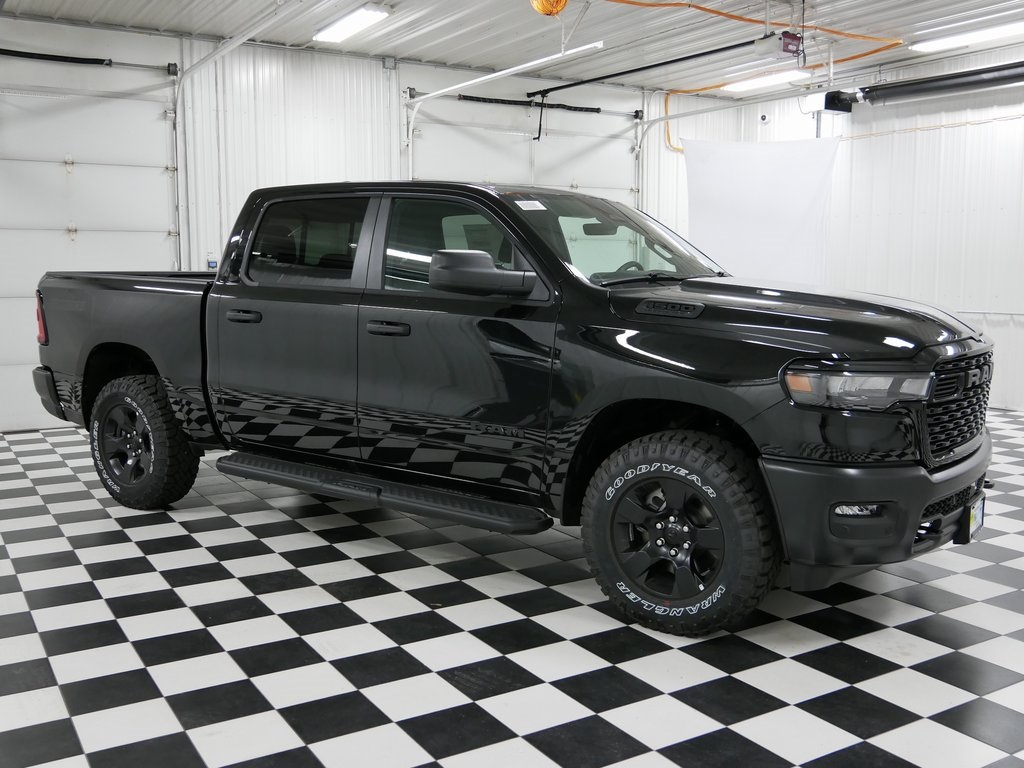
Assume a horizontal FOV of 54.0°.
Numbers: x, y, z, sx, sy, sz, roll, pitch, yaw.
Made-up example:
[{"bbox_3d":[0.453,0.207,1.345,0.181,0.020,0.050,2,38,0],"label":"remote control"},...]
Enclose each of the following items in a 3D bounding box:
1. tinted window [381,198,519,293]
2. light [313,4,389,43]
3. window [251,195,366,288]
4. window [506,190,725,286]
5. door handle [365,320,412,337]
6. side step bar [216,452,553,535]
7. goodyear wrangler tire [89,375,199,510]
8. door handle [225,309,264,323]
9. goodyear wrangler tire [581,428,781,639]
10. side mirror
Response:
[{"bbox_3d":[-0.274,-0.668,4.755,0.860,0.480,0.060,5,-12,35],"label":"tinted window"},{"bbox_3d":[-1.422,-3.168,8.859,0.280,0.090,1.260,-4,8,-31],"label":"light"},{"bbox_3d":[-1.083,-0.765,5.328,0.800,0.470,0.060,5,-12,35],"label":"window"},{"bbox_3d":[0.553,-0.756,5.164,0.820,0.120,1.460,43,28,24],"label":"window"},{"bbox_3d":[-0.580,-0.266,4.791,0.255,0.068,0.060,5,9,35],"label":"door handle"},{"bbox_3d":[-0.712,0.532,5.066,2.220,0.095,0.200,5,9,35],"label":"side step bar"},{"bbox_3d":[-2.306,0.366,6.290,0.825,0.825,0.275,5,9,35],"label":"goodyear wrangler tire"},{"bbox_3d":[-1.425,-0.368,5.389,0.262,0.068,0.060,5,9,35],"label":"door handle"},{"bbox_3d":[0.693,0.615,4.155,0.830,0.830,0.275,4,8,32],"label":"goodyear wrangler tire"},{"bbox_3d":[-0.143,-0.481,4.374,0.230,0.205,0.340,5,9,35],"label":"side mirror"}]

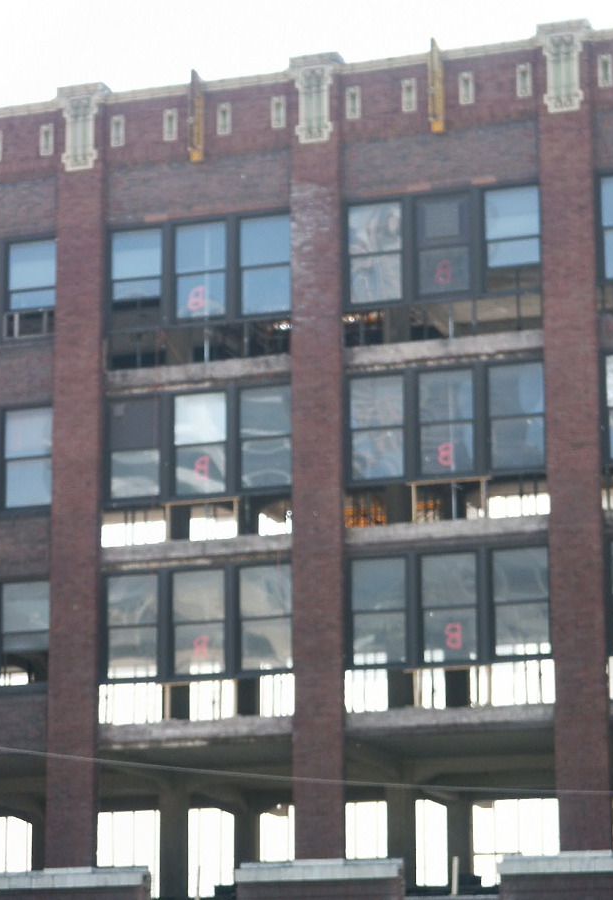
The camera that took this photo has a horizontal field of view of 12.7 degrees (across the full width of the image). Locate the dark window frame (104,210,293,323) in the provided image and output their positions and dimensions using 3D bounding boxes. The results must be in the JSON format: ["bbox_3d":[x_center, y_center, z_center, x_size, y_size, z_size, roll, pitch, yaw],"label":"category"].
[{"bbox_3d":[-2.315,-3.863,59.561,4.280,2.310,0.200,-5,-14,18],"label":"dark window frame"}]

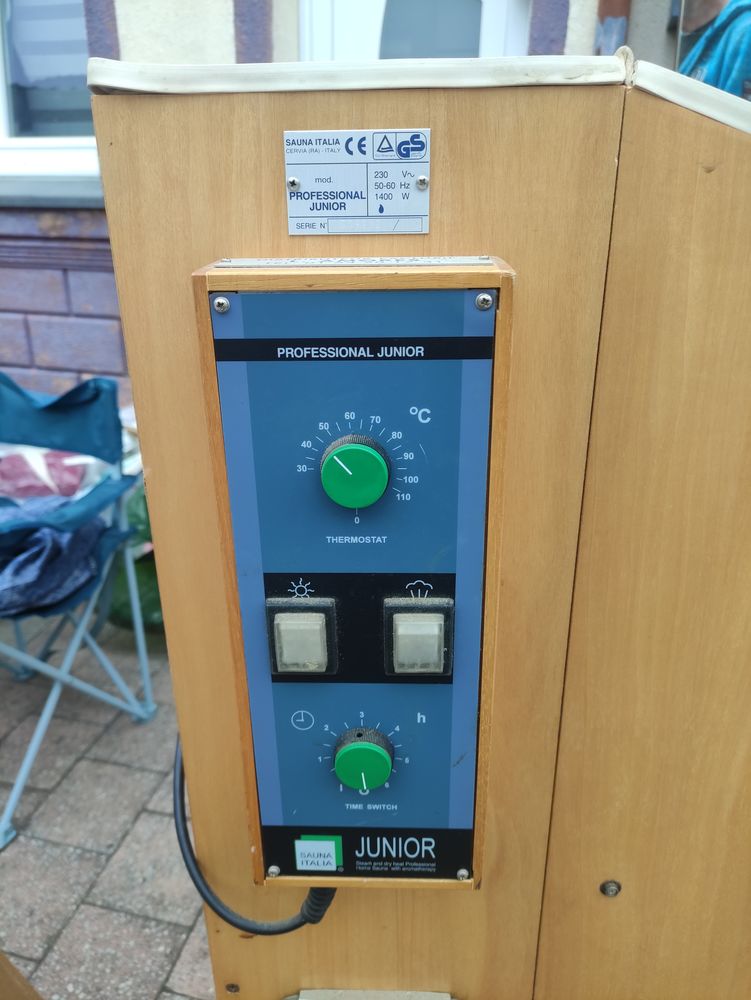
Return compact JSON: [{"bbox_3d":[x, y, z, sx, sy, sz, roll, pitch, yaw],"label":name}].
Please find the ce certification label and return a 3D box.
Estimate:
[{"bbox_3d":[-0.007,-0.135,0.309,0.061,0.041,0.002,0,21,2],"label":"ce certification label"}]

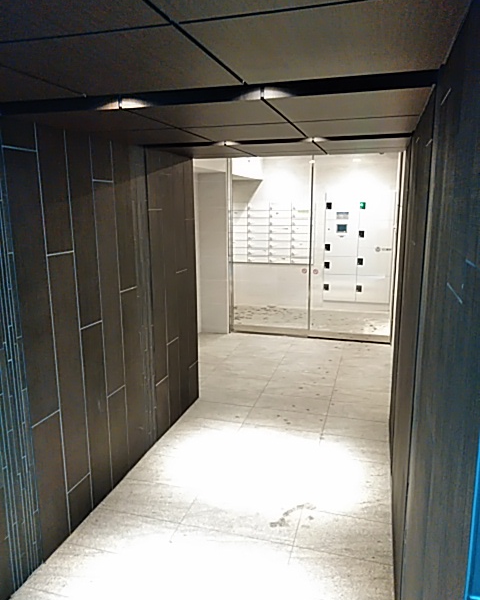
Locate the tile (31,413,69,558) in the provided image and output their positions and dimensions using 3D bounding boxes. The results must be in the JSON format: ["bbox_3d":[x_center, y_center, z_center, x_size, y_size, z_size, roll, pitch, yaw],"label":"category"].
[{"bbox_3d":[-0.901,0.878,2.384,0.020,0.664,0.197,3,12,16],"label":"tile"}]

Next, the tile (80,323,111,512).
[{"bbox_3d":[-0.789,0.631,2.738,0.020,1.009,0.203,3,12,16],"label":"tile"}]

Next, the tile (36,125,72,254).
[{"bbox_3d":[-0.855,-0.497,2.306,0.020,0.559,0.203,3,12,16],"label":"tile"}]

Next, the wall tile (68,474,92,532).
[{"bbox_3d":[-0.844,1.059,2.620,0.020,0.216,0.201,3,12,16],"label":"wall tile"}]

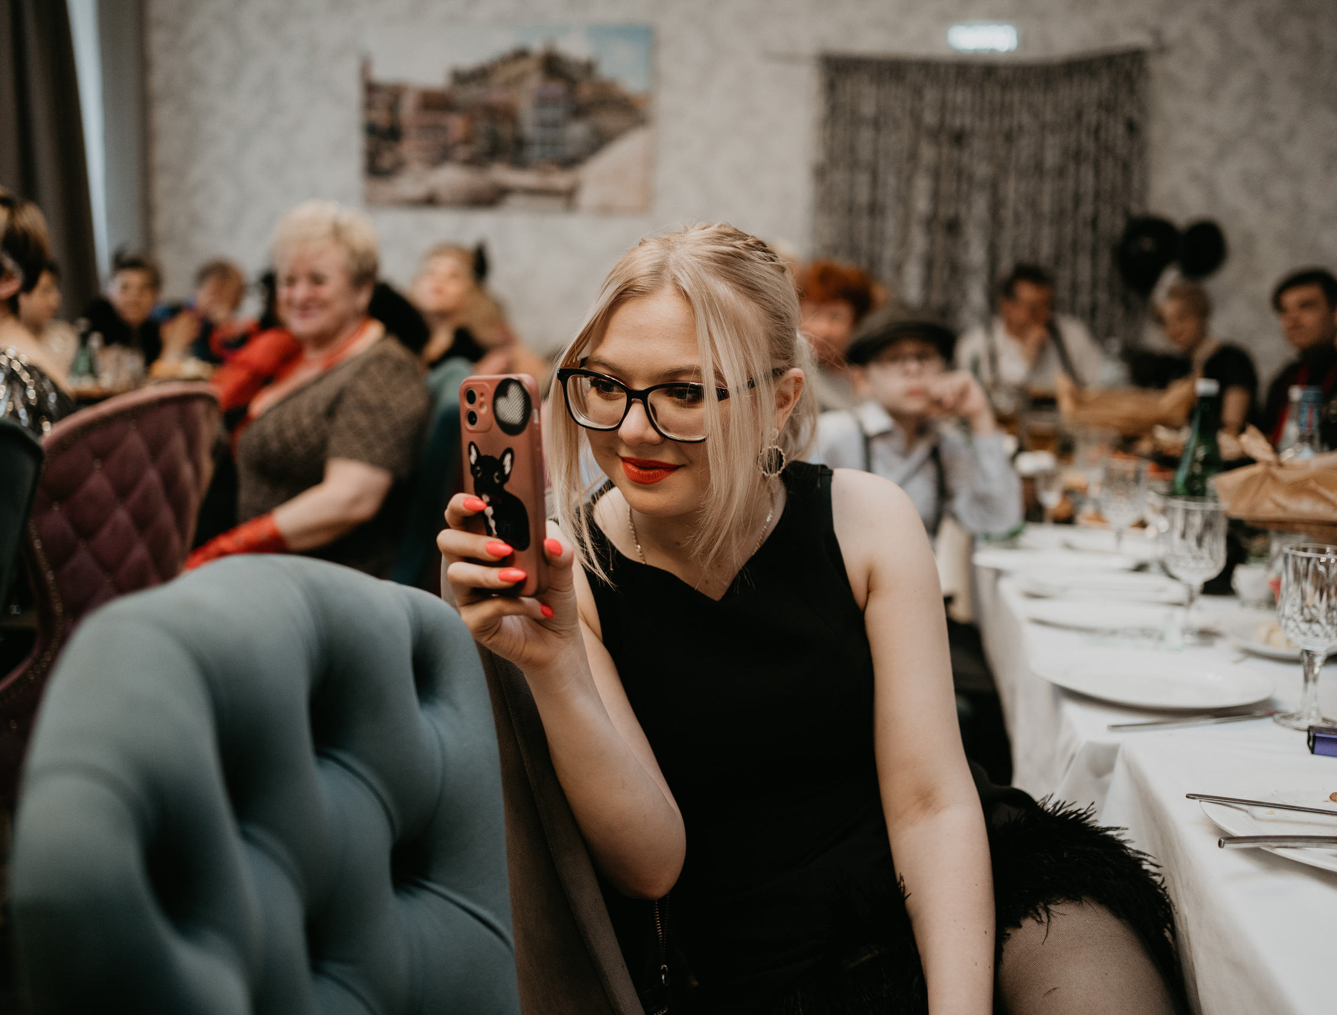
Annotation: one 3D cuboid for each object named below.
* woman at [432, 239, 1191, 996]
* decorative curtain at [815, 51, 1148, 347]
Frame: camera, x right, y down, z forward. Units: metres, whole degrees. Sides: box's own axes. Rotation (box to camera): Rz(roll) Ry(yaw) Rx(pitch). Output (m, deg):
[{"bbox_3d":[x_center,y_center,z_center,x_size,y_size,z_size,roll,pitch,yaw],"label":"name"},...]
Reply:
[{"bbox_3d":[0.091,0.386,1.250,0.550,1.230,0.600,0,8,-6],"label":"woman"},{"bbox_3d":[1.233,-0.777,5.946,1.320,2.000,0.100,2,9,8],"label":"decorative curtain"}]

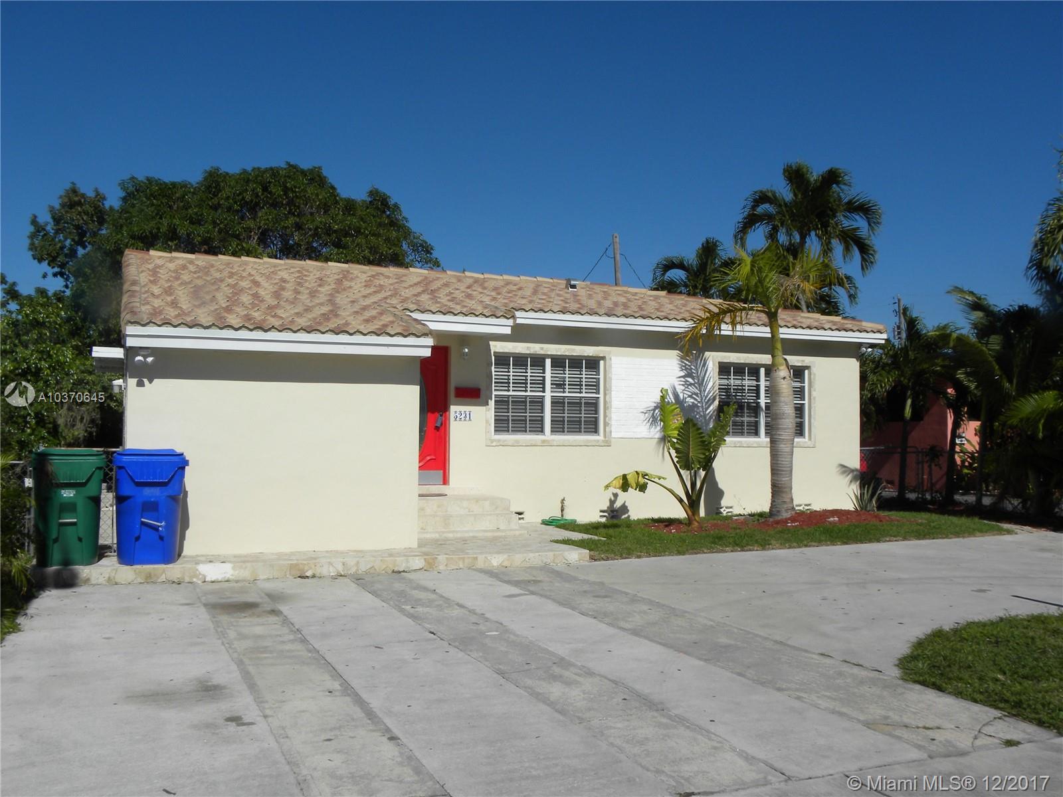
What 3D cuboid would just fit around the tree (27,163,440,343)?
[{"bbox_3d":[-8.403,-2.079,28.316,11.300,9.050,9.800,1,-3,-23],"label":"tree"}]

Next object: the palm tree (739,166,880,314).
[{"bbox_3d":[6.785,-1.689,24.832,3.600,8.250,3.600,1,-3,-23],"label":"palm tree"}]

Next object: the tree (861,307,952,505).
[{"bbox_3d":[8.737,0.137,23.509,2.200,4.470,2.200,1,-3,-23],"label":"tree"}]

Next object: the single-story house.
[{"bbox_3d":[-0.545,-0.212,18.003,12.780,4.440,10.980,1,-3,-23],"label":"single-story house"}]

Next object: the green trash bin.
[{"bbox_3d":[-4.712,1.096,10.359,0.680,1.150,0.820,1,-3,-23],"label":"green trash bin"}]

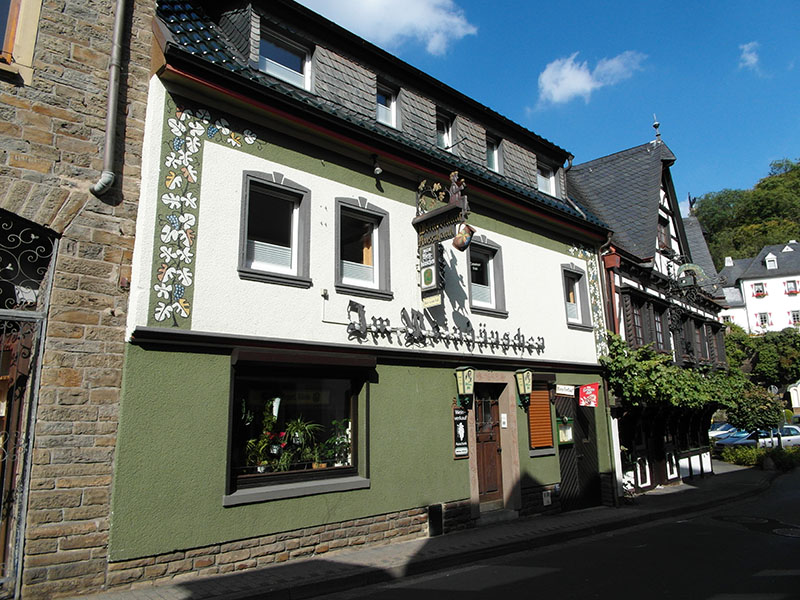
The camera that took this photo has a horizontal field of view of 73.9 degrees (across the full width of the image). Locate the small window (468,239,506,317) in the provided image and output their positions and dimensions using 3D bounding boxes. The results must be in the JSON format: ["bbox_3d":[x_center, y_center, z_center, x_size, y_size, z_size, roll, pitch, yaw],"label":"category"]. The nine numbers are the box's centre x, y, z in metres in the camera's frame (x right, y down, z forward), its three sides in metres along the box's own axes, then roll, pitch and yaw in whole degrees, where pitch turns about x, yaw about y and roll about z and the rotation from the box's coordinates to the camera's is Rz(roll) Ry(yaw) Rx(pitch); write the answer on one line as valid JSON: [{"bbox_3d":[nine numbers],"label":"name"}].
[{"bbox_3d":[1.599,-0.432,9.829,1.035,1.448,0.170,9,-15,-39],"label":"small window"}]

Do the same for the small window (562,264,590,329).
[{"bbox_3d":[3.880,-0.058,11.724,1.035,1.460,0.170,9,-15,-39],"label":"small window"}]

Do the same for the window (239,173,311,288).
[{"bbox_3d":[-1.647,-0.926,7.126,1.035,1.473,0.170,9,-15,-39],"label":"window"}]

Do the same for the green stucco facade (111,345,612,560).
[{"bbox_3d":[0.756,2.138,8.609,9.672,2.170,0.220,9,-15,-39],"label":"green stucco facade"}]

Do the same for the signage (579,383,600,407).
[{"bbox_3d":[3.890,1.957,10.893,0.040,0.460,0.440,9,-15,-39],"label":"signage"}]

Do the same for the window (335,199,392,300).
[{"bbox_3d":[-0.547,-0.760,8.042,1.041,1.460,0.170,9,-15,-39],"label":"window"}]

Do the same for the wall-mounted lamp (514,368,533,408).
[{"bbox_3d":[2.230,1.602,9.694,0.240,0.710,0.280,9,-15,-39],"label":"wall-mounted lamp"}]

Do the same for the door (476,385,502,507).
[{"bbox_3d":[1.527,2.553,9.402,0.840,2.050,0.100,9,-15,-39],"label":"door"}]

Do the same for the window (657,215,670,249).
[{"bbox_3d":[7.728,-1.978,15.576,0.740,0.940,0.140,10,-16,-42],"label":"window"}]

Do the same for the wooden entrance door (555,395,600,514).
[{"bbox_3d":[3.608,3.009,10.877,1.450,2.250,0.100,9,-15,-39],"label":"wooden entrance door"}]

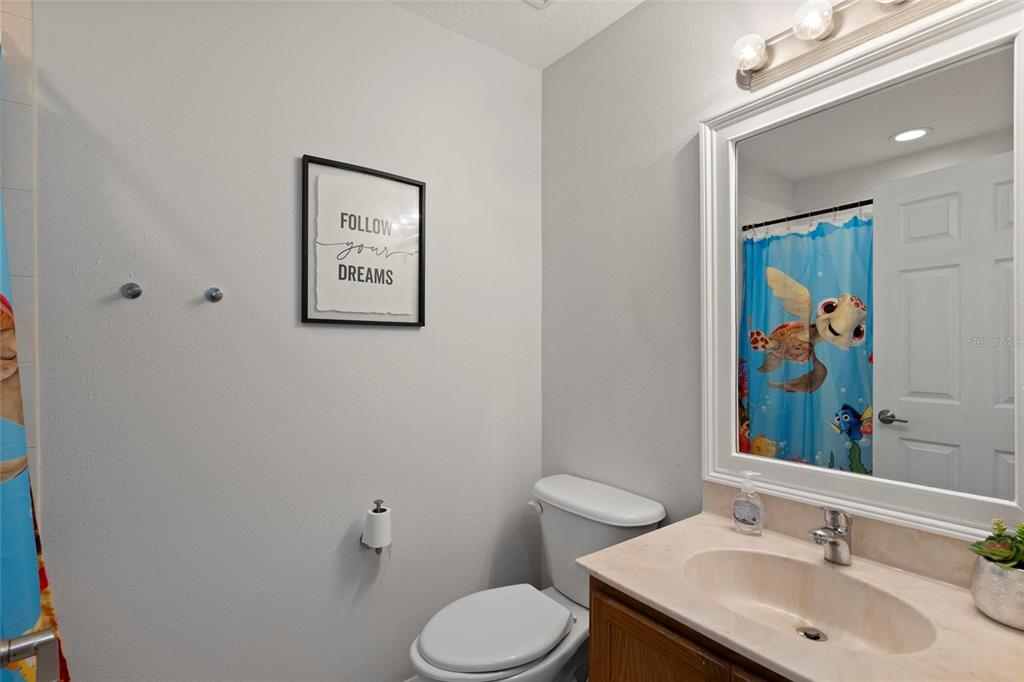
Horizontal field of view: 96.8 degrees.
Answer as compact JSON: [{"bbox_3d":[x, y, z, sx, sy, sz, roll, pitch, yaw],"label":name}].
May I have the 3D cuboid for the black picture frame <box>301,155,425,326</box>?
[{"bbox_3d":[-0.479,-0.311,1.516,0.403,0.516,0.024,1,-1,-36],"label":"black picture frame"}]

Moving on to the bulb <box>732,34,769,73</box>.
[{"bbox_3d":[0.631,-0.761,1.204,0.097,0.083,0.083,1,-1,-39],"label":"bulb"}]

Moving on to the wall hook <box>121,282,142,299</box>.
[{"bbox_3d":[-0.965,-0.127,1.154,0.037,0.037,0.042,1,-1,-36],"label":"wall hook"}]

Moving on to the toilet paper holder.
[{"bbox_3d":[-0.437,0.596,1.473,0.078,0.172,0.116,1,-1,-36],"label":"toilet paper holder"}]

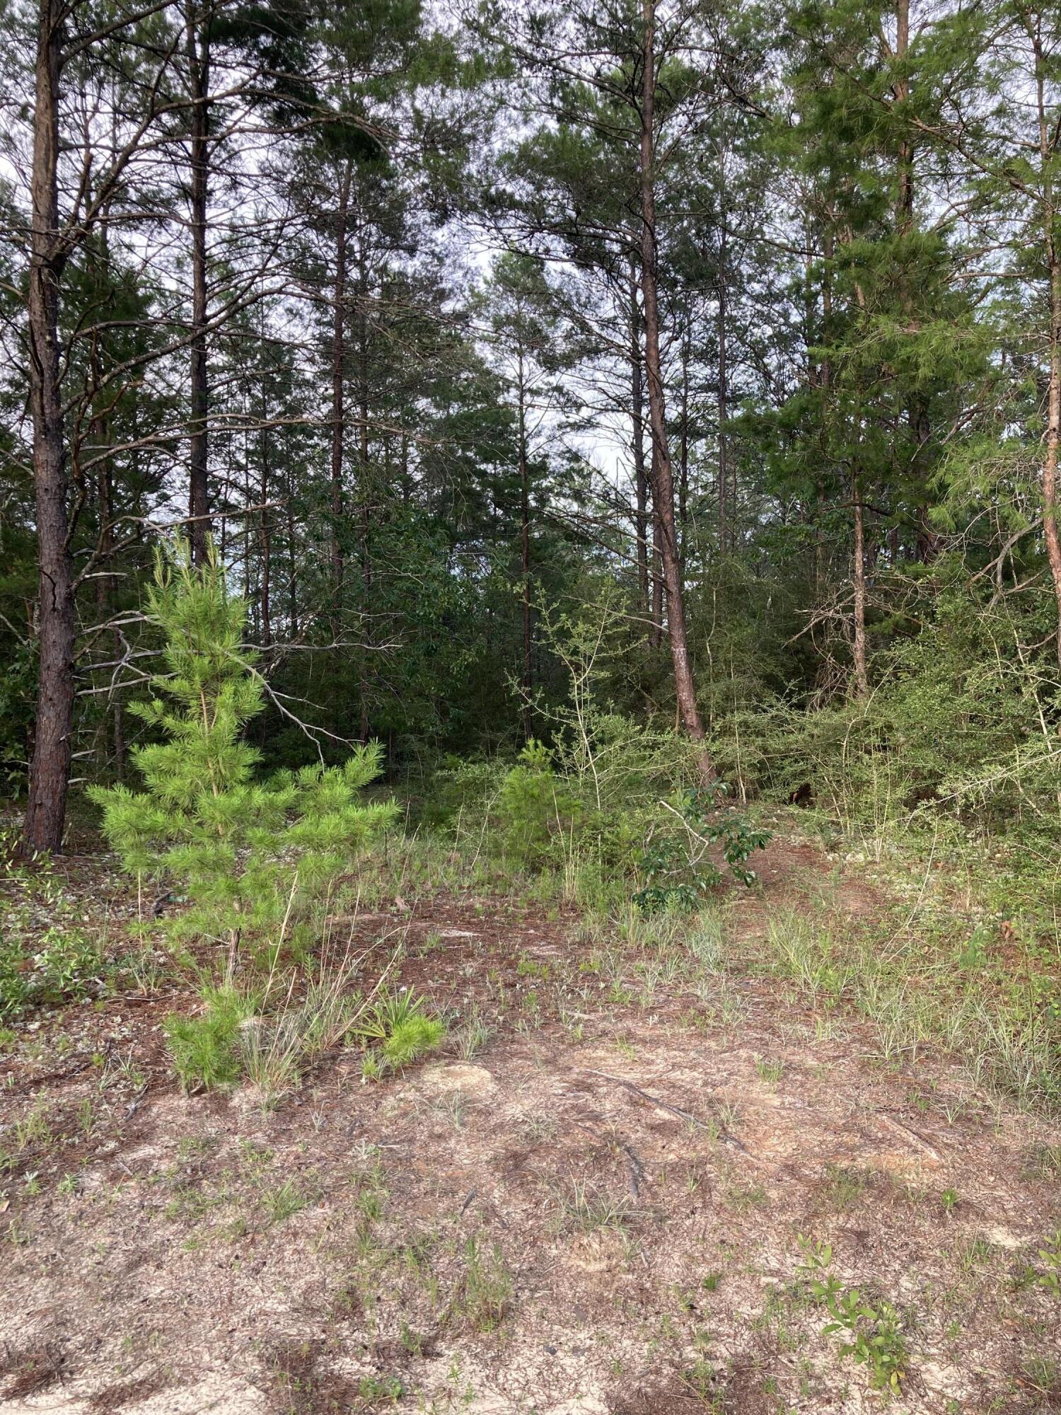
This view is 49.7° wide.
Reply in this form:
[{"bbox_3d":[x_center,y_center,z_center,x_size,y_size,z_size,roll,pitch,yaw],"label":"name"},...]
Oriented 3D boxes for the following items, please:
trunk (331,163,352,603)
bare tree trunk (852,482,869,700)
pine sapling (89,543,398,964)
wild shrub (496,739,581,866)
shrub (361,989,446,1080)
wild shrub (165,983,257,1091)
[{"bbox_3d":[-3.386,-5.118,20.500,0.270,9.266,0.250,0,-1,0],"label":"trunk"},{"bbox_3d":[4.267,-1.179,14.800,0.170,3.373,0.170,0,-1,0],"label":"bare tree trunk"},{"bbox_3d":[-1.557,0.287,6.200,1.621,2.365,1.550,0,-1,0],"label":"pine sapling"},{"bbox_3d":[0.069,0.882,10.200,0.736,1.202,0.750,0,-1,0],"label":"wild shrub"},{"bbox_3d":[-0.538,1.368,4.800,0.346,0.360,0.350,0,-1,0],"label":"shrub"},{"bbox_3d":[-1.312,1.350,4.700,0.365,0.427,0.360,0,-1,0],"label":"wild shrub"}]

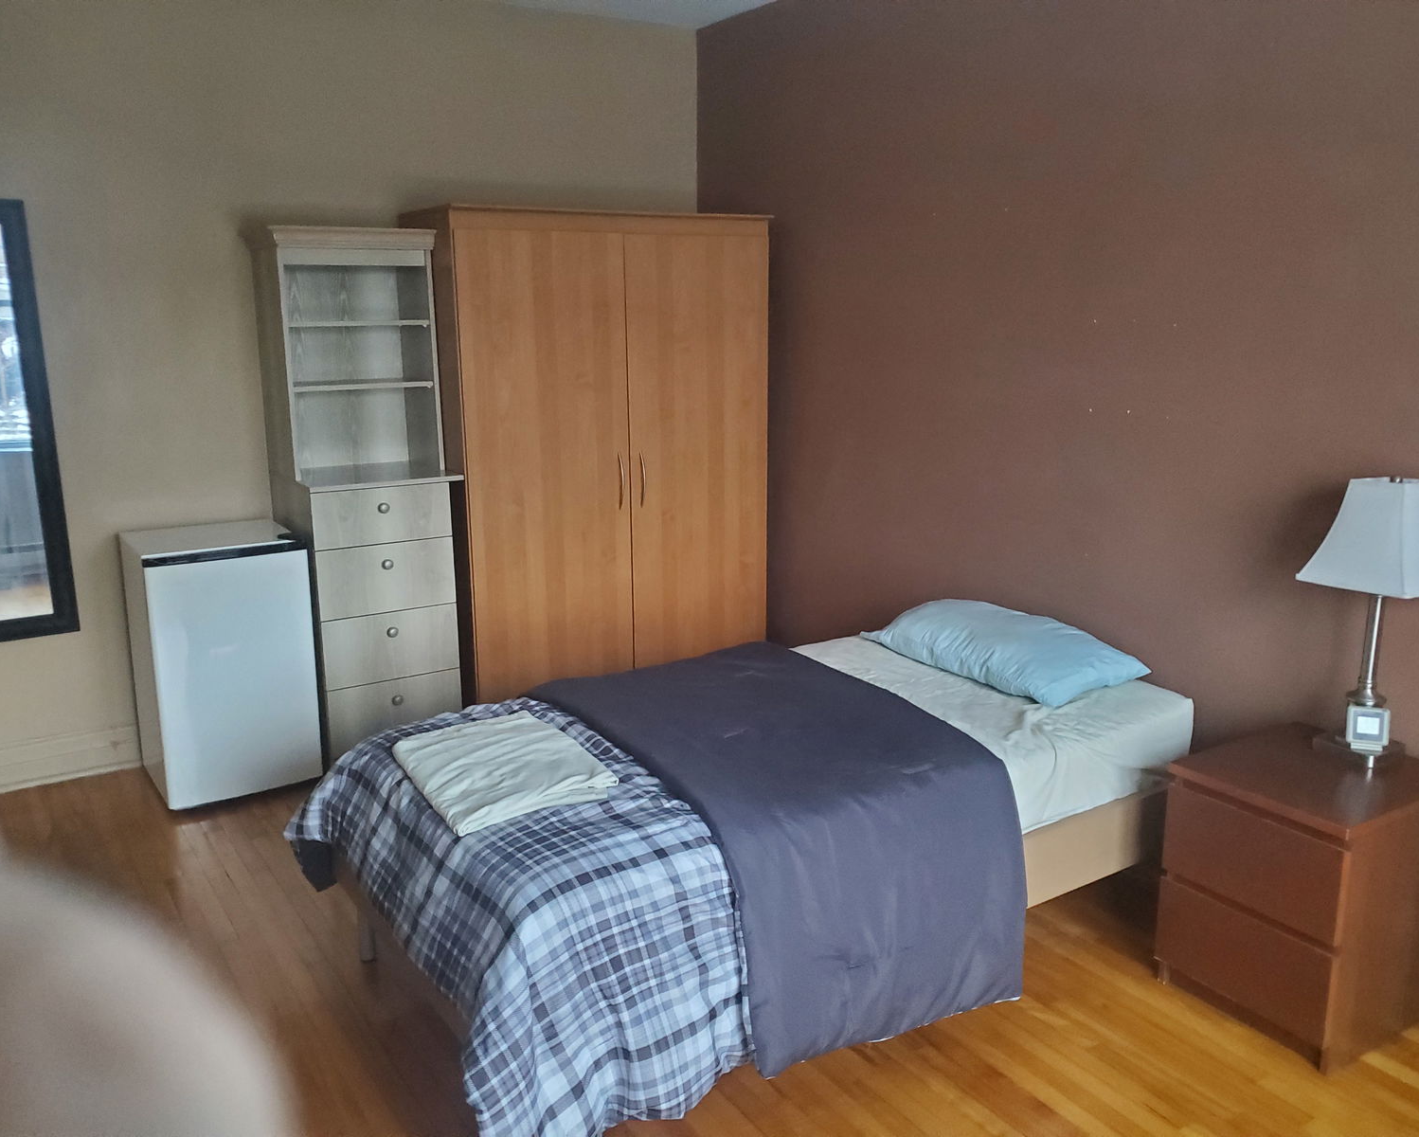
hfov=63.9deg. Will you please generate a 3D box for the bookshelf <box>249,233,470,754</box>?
[{"bbox_3d":[-1.226,-0.235,4.038,0.537,1.855,0.585,-8,14,-31],"label":"bookshelf"}]

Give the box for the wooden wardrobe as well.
[{"bbox_3d":[-0.445,-0.389,4.527,1.303,1.940,0.553,-8,14,-31],"label":"wooden wardrobe"}]

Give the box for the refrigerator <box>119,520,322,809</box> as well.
[{"bbox_3d":[-1.683,0.306,3.929,0.490,0.848,0.527,-8,14,-33],"label":"refrigerator"}]

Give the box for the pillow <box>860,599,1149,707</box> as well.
[{"bbox_3d":[0.838,0.202,3.363,0.410,0.150,0.790,-8,14,-31],"label":"pillow"}]

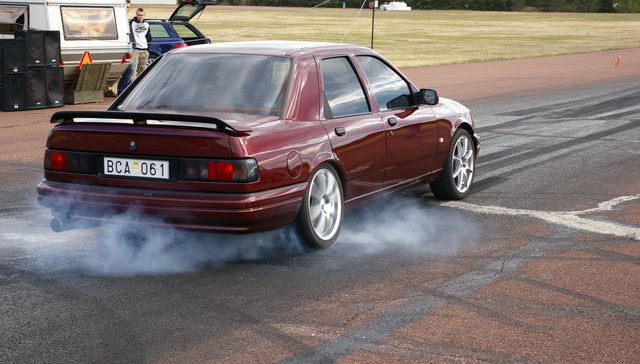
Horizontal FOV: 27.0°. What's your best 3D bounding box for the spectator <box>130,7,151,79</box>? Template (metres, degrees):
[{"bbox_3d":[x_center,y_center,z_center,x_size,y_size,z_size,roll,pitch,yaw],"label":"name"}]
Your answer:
[{"bbox_3d":[-3.442,-2.488,25.700,0.500,1.750,0.320,-1,7,-9],"label":"spectator"}]

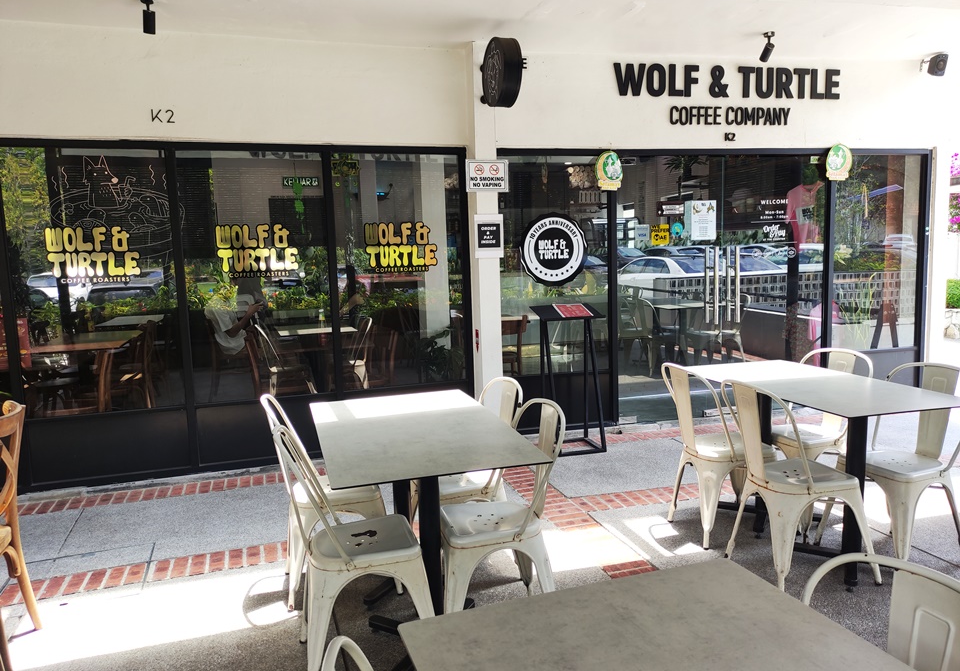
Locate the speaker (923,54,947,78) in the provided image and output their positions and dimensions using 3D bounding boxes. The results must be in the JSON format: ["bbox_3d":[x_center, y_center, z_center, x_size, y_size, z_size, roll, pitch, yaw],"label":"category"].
[{"bbox_3d":[3.740,-2.210,5.677,0.120,0.190,0.140,-2,20,-2],"label":"speaker"}]

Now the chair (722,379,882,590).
[{"bbox_3d":[1.330,0.595,2.936,0.500,0.840,0.440,-4,7,-14],"label":"chair"}]

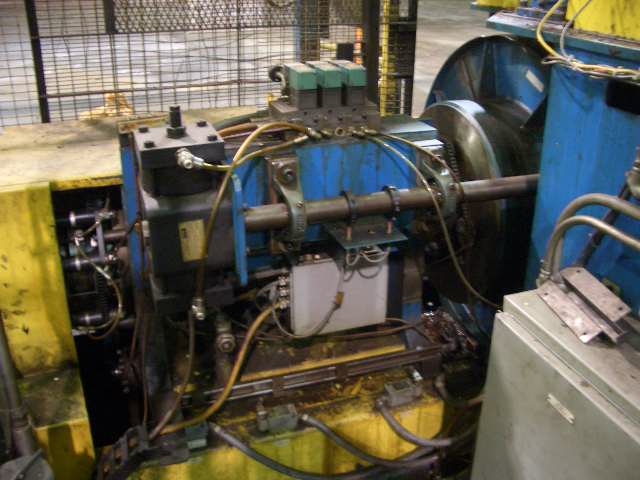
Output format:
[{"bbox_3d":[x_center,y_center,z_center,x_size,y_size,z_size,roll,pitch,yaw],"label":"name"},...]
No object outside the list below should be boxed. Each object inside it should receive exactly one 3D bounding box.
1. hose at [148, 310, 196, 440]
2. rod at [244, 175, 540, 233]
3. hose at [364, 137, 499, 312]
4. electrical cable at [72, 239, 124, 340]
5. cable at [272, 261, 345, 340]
[{"bbox_3d":[-0.417,0.381,1.826,0.176,0.322,0.136,-8,25,-18],"label":"hose"},{"bbox_3d":[0.258,-0.121,2.005,0.998,0.064,0.064,-8,25,-18],"label":"rod"},{"bbox_3d":[0.398,-0.030,2.122,0.501,0.656,0.177,-8,25,-18],"label":"hose"},{"bbox_3d":[-0.674,0.151,1.922,0.164,0.348,0.112,-8,25,-18],"label":"electrical cable"},{"bbox_3d":[-0.048,0.179,2.091,0.223,0.256,0.132,-8,25,-18],"label":"cable"}]

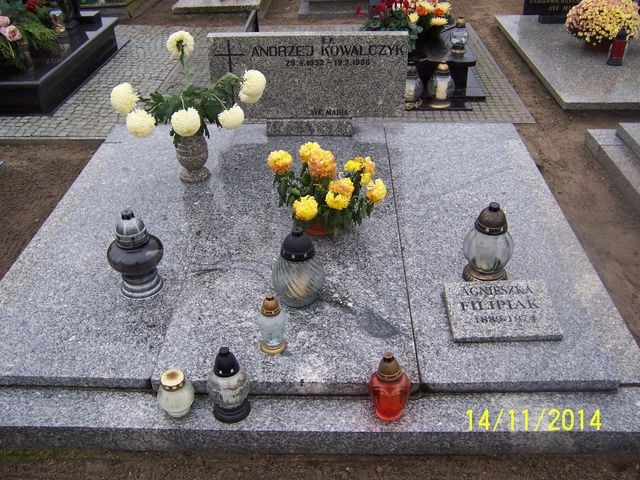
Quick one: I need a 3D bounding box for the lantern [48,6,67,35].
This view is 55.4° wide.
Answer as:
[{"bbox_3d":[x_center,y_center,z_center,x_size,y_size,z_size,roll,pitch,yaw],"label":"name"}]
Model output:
[{"bbox_3d":[-1.991,-1.669,4.640,0.108,0.183,0.108,0,34,2],"label":"lantern"}]

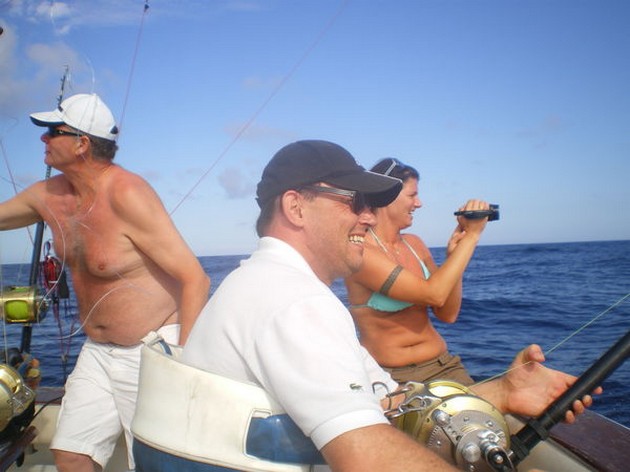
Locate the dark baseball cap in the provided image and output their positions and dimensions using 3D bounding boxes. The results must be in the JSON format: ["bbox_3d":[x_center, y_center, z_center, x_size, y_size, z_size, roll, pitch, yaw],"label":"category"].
[{"bbox_3d":[0.027,-0.113,1.210,0.272,0.130,0.175,-3,-4,16],"label":"dark baseball cap"}]

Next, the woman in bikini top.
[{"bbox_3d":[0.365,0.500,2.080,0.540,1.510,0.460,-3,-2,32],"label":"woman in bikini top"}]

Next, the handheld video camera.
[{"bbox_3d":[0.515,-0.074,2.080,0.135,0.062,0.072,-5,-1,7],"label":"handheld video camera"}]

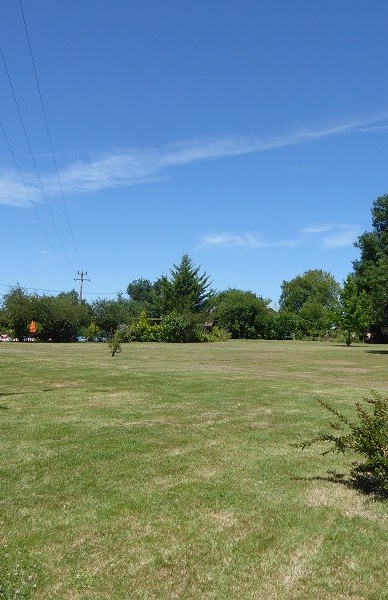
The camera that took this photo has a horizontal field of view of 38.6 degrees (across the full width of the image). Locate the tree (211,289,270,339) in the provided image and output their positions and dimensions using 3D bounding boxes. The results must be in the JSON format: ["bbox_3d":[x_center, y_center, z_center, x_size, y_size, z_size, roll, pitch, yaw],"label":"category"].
[{"bbox_3d":[7.712,2.363,92.000,10.000,8.540,9.000,1,-3,5],"label":"tree"}]

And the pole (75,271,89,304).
[{"bbox_3d":[-15.819,0.703,78.000,2.100,9.700,0.350,1,-3,-8],"label":"pole"}]

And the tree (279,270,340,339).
[{"bbox_3d":[20.822,0.811,100.000,11.300,12.980,10.500,0,-3,12],"label":"tree"}]

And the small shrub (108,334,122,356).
[{"bbox_3d":[-4.486,2.470,31.500,0.800,1.480,0.750,1,-3,-8],"label":"small shrub"}]

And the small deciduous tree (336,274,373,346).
[{"bbox_3d":[19.145,1.208,67.000,4.400,8.580,4.300,0,-3,16],"label":"small deciduous tree"}]

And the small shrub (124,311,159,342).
[{"bbox_3d":[-5.963,3.010,63.000,4.000,3.630,3.400,1,-3,-5],"label":"small shrub"}]

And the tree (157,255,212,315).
[{"bbox_3d":[-1.103,-0.260,72.000,7.000,11.290,6.800,1,-3,-1],"label":"tree"}]

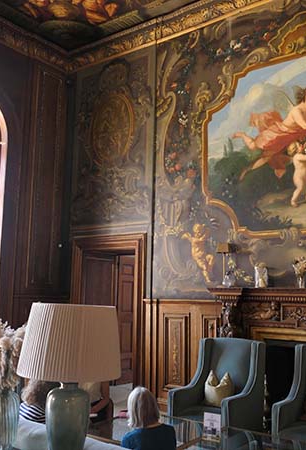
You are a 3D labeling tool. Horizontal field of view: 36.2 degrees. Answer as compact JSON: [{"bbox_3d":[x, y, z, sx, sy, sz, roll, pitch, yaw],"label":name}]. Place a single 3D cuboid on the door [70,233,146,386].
[{"bbox_3d":[-0.721,1.409,7.230,1.518,2.485,0.200,-5,-10,36],"label":"door"}]

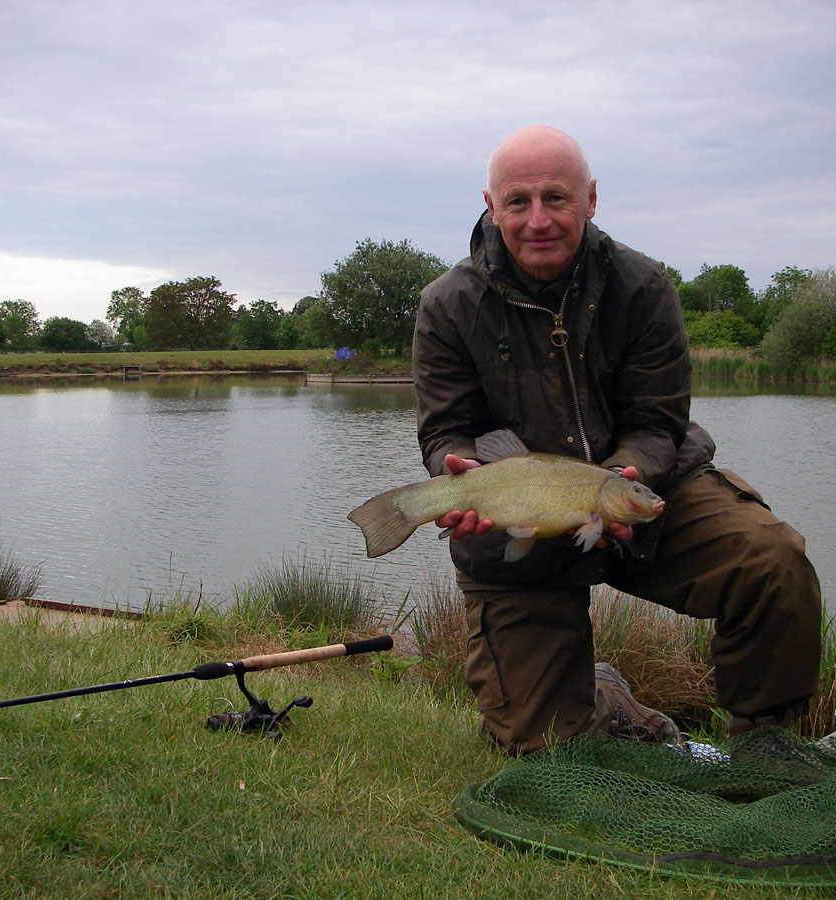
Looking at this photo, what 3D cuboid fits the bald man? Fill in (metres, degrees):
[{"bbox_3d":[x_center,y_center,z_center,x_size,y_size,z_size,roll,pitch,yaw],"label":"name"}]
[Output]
[{"bbox_3d":[0.355,0.000,2.360,0.730,1.130,0.840,0,4,3],"label":"bald man"}]

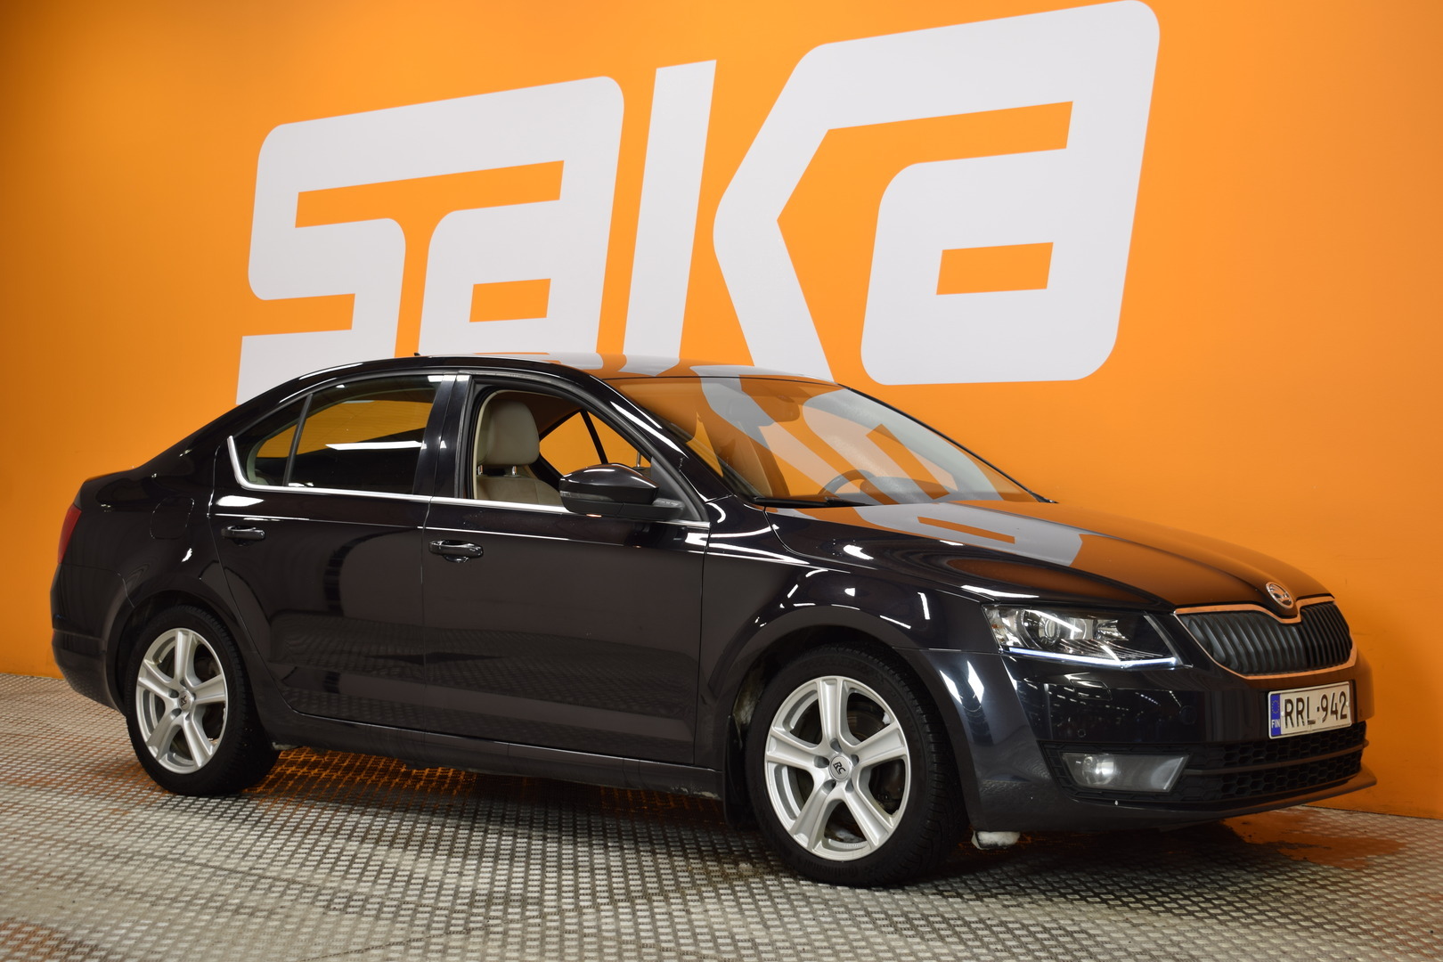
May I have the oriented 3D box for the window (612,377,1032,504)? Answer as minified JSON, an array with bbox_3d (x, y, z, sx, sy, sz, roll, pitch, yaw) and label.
[{"bbox_3d":[0.330,-0.136,7.210,0.867,0.110,1.460,35,22,35],"label":"window"}]

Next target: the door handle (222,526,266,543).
[{"bbox_3d":[-1.505,0.166,7.593,0.208,0.056,0.055,0,0,40],"label":"door handle"}]

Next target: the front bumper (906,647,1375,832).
[{"bbox_3d":[1.287,0.637,6.402,0.690,0.450,1.790,0,0,40],"label":"front bumper"}]

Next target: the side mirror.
[{"bbox_3d":[-0.276,0.030,6.536,0.240,0.155,0.210,0,0,40],"label":"side mirror"}]

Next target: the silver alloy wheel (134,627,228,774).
[{"bbox_3d":[-1.698,0.717,7.912,0.470,0.470,0.200,0,0,40],"label":"silver alloy wheel"}]

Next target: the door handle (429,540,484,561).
[{"bbox_3d":[-0.769,0.201,6.966,0.213,0.058,0.055,0,0,40],"label":"door handle"}]

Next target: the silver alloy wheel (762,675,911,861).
[{"bbox_3d":[0.354,0.729,6.180,0.470,0.470,0.200,0,0,42],"label":"silver alloy wheel"}]

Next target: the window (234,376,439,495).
[{"bbox_3d":[-1.213,-0.154,7.533,0.950,0.400,0.060,0,-27,43],"label":"window"}]

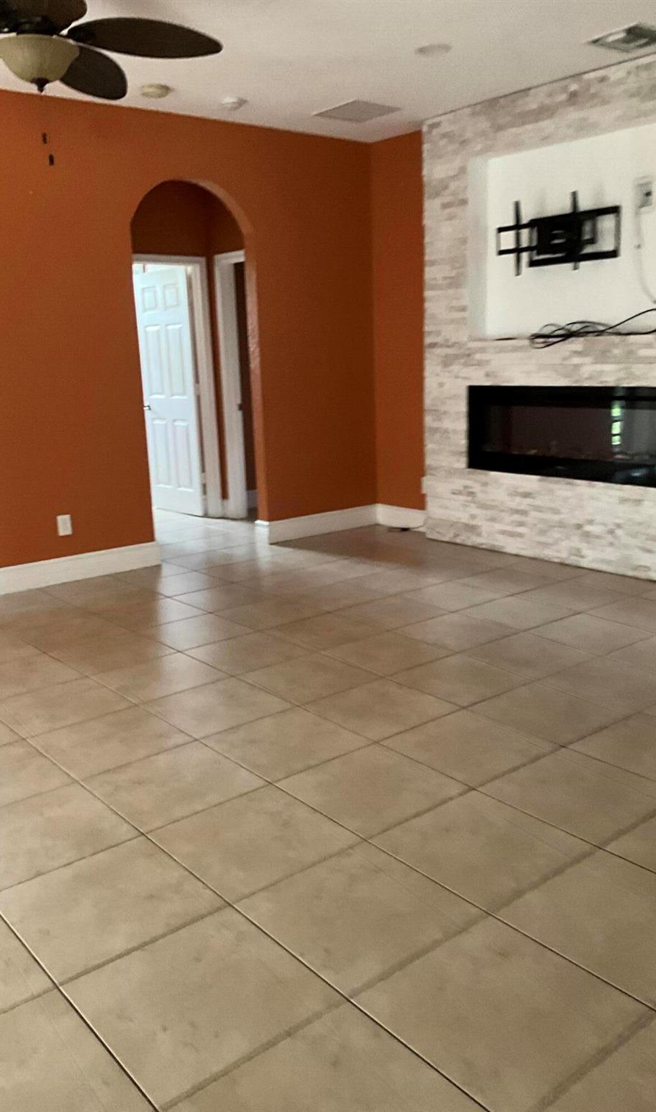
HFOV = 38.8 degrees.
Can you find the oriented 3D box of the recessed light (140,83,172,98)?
[{"bbox_3d":[-0.921,-2.487,4.992,0.152,0.050,0.152,-2,13,0],"label":"recessed light"}]

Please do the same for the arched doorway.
[{"bbox_3d":[-0.835,-1.167,6.055,0.910,2.357,0.150,-12,17,-37],"label":"arched doorway"}]

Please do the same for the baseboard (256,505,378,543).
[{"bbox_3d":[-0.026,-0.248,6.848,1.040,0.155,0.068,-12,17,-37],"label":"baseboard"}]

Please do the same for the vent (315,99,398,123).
[{"bbox_3d":[0.181,-2.709,5.705,0.394,0.025,0.415,-12,17,-37],"label":"vent"}]

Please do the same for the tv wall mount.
[{"bbox_3d":[1.334,-1.901,5.490,0.166,0.445,0.795,-12,17,-37],"label":"tv wall mount"}]

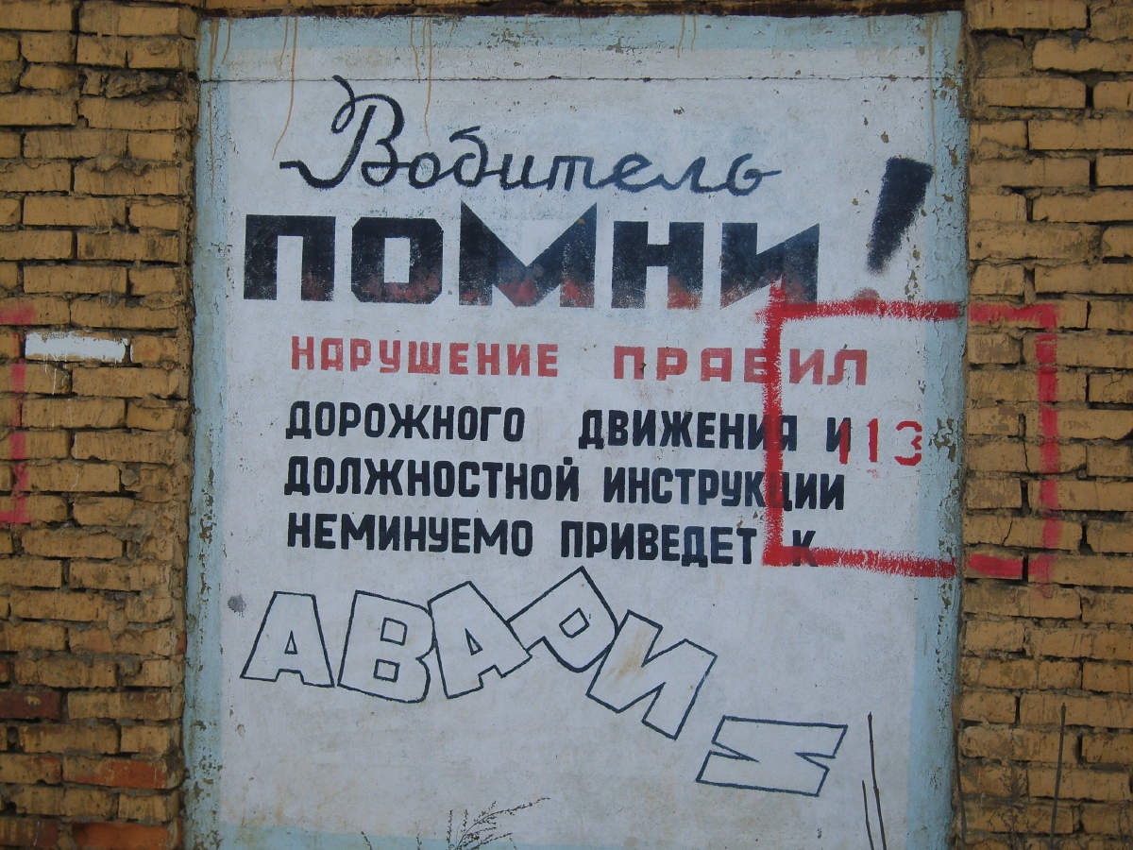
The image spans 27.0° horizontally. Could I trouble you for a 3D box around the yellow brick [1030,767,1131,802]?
[{"bbox_3d":[1.126,0.782,5.200,0.232,0.066,0.120,1,0,8],"label":"yellow brick"}]

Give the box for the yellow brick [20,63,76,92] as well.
[{"bbox_3d":[-1.189,-0.812,5.593,0.130,0.065,0.205,1,2,10],"label":"yellow brick"}]

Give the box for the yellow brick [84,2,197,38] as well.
[{"bbox_3d":[-1.012,-0.947,5.573,0.250,0.065,0.120,1,1,10],"label":"yellow brick"}]

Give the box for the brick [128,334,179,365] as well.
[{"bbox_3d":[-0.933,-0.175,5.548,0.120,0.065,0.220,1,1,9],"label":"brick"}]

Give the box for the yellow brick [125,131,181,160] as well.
[{"bbox_3d":[-0.932,-0.647,5.577,0.120,0.065,0.250,1,1,11],"label":"yellow brick"}]

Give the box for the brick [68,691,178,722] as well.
[{"bbox_3d":[-1.020,0.650,5.502,0.250,0.066,0.120,1,0,8],"label":"brick"}]

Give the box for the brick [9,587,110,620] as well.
[{"bbox_3d":[-1.172,0.421,5.577,0.250,0.065,0.120,1,1,11],"label":"brick"}]

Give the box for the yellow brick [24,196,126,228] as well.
[{"bbox_3d":[-1.135,-0.497,5.555,0.250,0.065,0.120,1,1,11],"label":"yellow brick"}]

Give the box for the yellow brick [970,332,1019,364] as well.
[{"bbox_3d":[0.947,-0.168,5.202,0.120,0.065,0.250,1,1,11],"label":"yellow brick"}]

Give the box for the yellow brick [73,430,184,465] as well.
[{"bbox_3d":[-1.012,0.051,5.513,0.250,0.065,0.120,1,1,9],"label":"yellow brick"}]

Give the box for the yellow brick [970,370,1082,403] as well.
[{"bbox_3d":[1.012,-0.085,5.180,0.250,0.065,0.120,1,1,9],"label":"yellow brick"}]

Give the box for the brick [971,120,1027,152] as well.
[{"bbox_3d":[0.967,-0.634,5.292,0.121,0.066,0.250,1,0,8],"label":"brick"}]

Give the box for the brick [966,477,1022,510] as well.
[{"bbox_3d":[0.956,0.150,5.292,0.119,0.066,0.250,1,0,8],"label":"brick"}]

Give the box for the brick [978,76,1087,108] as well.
[{"bbox_3d":[1.006,-0.714,5.115,0.250,0.065,0.120,1,1,11],"label":"brick"}]

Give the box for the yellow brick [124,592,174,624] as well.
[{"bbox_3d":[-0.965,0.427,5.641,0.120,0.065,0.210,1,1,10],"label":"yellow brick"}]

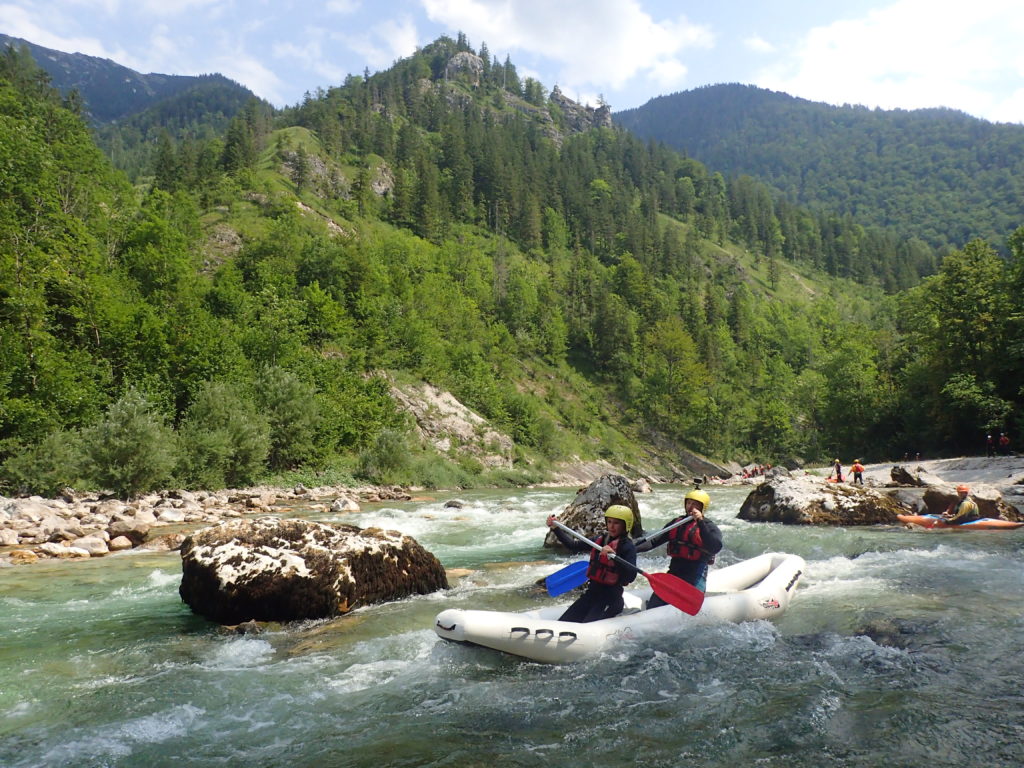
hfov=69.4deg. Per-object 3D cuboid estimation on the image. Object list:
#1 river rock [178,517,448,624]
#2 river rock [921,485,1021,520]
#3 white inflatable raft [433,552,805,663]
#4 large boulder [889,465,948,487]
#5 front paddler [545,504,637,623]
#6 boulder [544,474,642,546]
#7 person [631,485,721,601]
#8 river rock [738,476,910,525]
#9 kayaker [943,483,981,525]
[{"bbox_3d":[-2.030,1.793,7.599,2.300,0.900,2.100,-2,-6,14],"label":"river rock"},{"bbox_3d":[11.450,2.855,18.096,2.300,0.850,1.600,-3,-7,24],"label":"river rock"},{"bbox_3d":[1.190,1.805,6.059,4.220,0.520,1.000,5,-8,-41],"label":"white inflatable raft"},{"bbox_3d":[23.300,5.222,41.679,3.200,1.250,2.400,-3,-7,24],"label":"large boulder"},{"bbox_3d":[0.670,1.431,5.677,0.720,1.000,0.650,6,-9,-43],"label":"front paddler"},{"bbox_3d":[1.430,2.201,13.037,1.600,1.180,1.500,-1,-6,11],"label":"boulder"},{"bbox_3d":[1.520,1.466,6.458,0.720,1.100,0.680,5,-8,-40],"label":"person"},{"bbox_3d":[7.400,2.709,17.509,3.800,1.050,2.300,-2,-7,17],"label":"river rock"},{"bbox_3d":[9.370,2.544,15.414,0.820,0.860,0.520,-1,-6,6],"label":"kayaker"}]

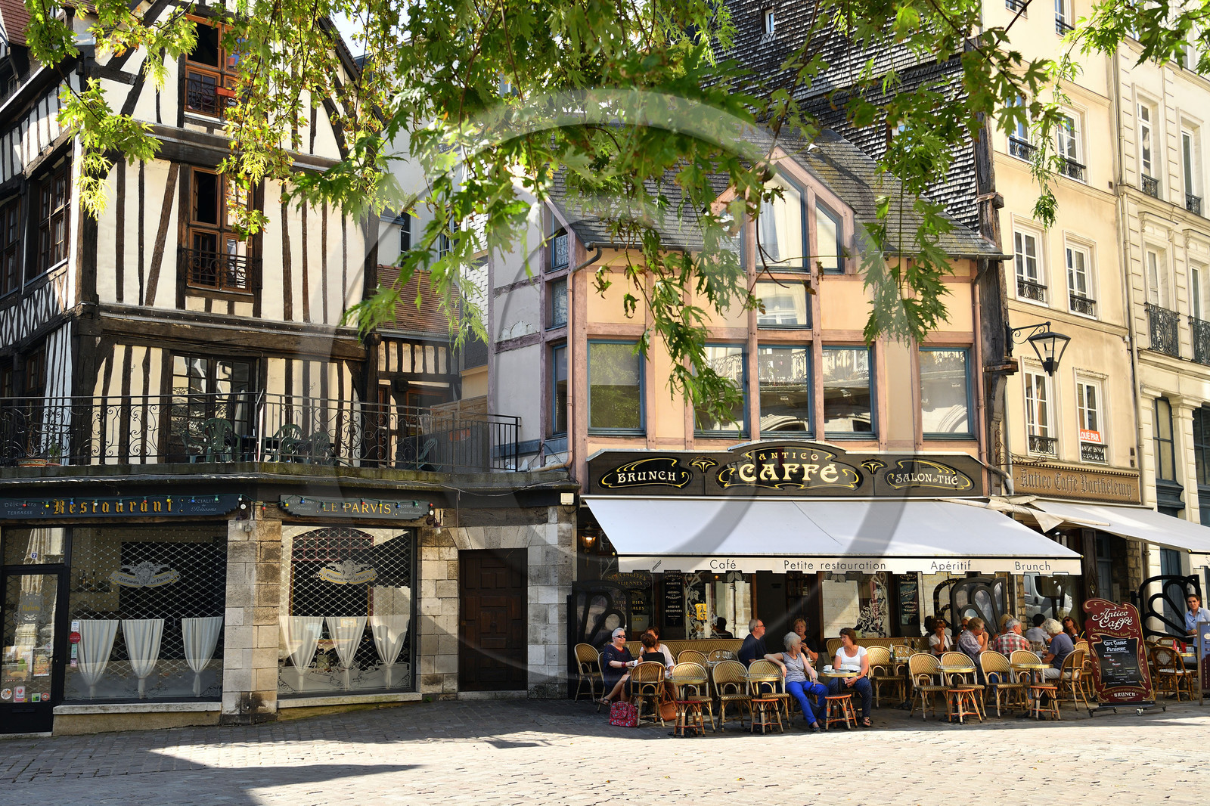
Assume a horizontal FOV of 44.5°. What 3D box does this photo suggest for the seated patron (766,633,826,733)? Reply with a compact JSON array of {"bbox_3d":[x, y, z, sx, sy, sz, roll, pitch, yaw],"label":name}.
[{"bbox_3d":[2.506,3.646,19.350,0.620,1.290,0.820,5,-10,-32],"label":"seated patron"}]

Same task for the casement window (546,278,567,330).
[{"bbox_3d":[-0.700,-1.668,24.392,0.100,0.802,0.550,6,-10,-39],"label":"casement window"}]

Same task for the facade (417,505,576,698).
[{"bbox_3d":[-1.720,3.143,23.340,2.456,3.004,0.350,0,-8,-3],"label":"facade"}]

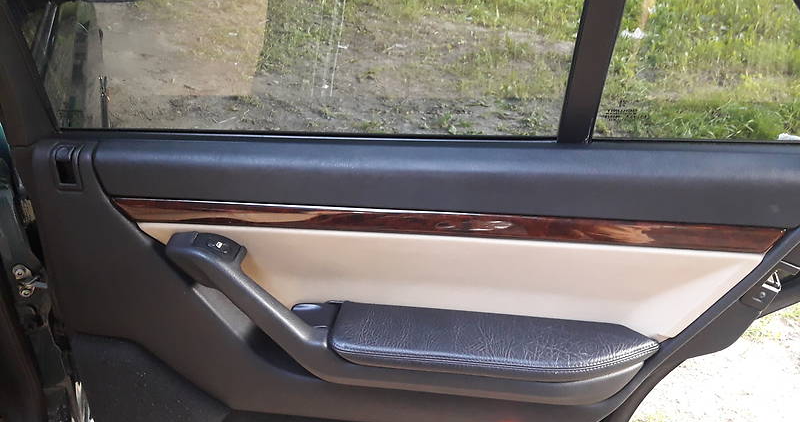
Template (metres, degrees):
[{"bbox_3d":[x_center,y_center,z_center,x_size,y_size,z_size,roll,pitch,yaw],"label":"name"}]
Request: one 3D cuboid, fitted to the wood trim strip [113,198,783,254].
[{"bbox_3d":[0.038,0.020,0.776,0.795,0.029,0.022,3,30,6],"label":"wood trim strip"}]

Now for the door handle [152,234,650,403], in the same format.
[{"bbox_3d":[0.009,0.139,0.795,0.565,0.210,0.105,2,30,7],"label":"door handle"}]

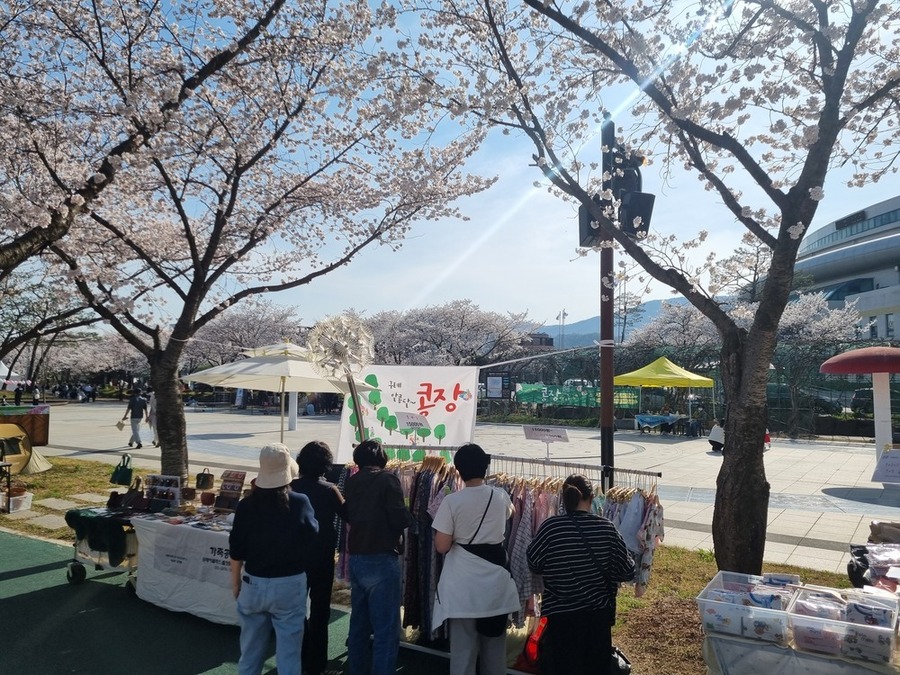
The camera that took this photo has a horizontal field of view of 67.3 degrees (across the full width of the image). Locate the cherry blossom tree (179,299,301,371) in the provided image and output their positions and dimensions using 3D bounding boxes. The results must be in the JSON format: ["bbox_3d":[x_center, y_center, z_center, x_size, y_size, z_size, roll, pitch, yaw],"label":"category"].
[{"bbox_3d":[-14.640,1.210,48.000,8.300,7.300,7.600,0,-4,0],"label":"cherry blossom tree"}]

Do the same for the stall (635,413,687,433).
[{"bbox_3d":[7.730,3.160,24.530,1.800,0.760,0.700,-3,-5,37],"label":"stall"}]

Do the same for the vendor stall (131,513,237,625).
[{"bbox_3d":[-1.851,1.950,5.787,1.750,0.760,0.730,-2,-4,31],"label":"vendor stall"}]

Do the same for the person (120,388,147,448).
[{"bbox_3d":[-9.151,2.365,19.700,0.650,1.720,0.500,2,-4,-29],"label":"person"}]

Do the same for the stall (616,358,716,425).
[{"bbox_3d":[8.000,2.148,25.450,3.000,2.900,3.000,-3,-5,37],"label":"stall"}]

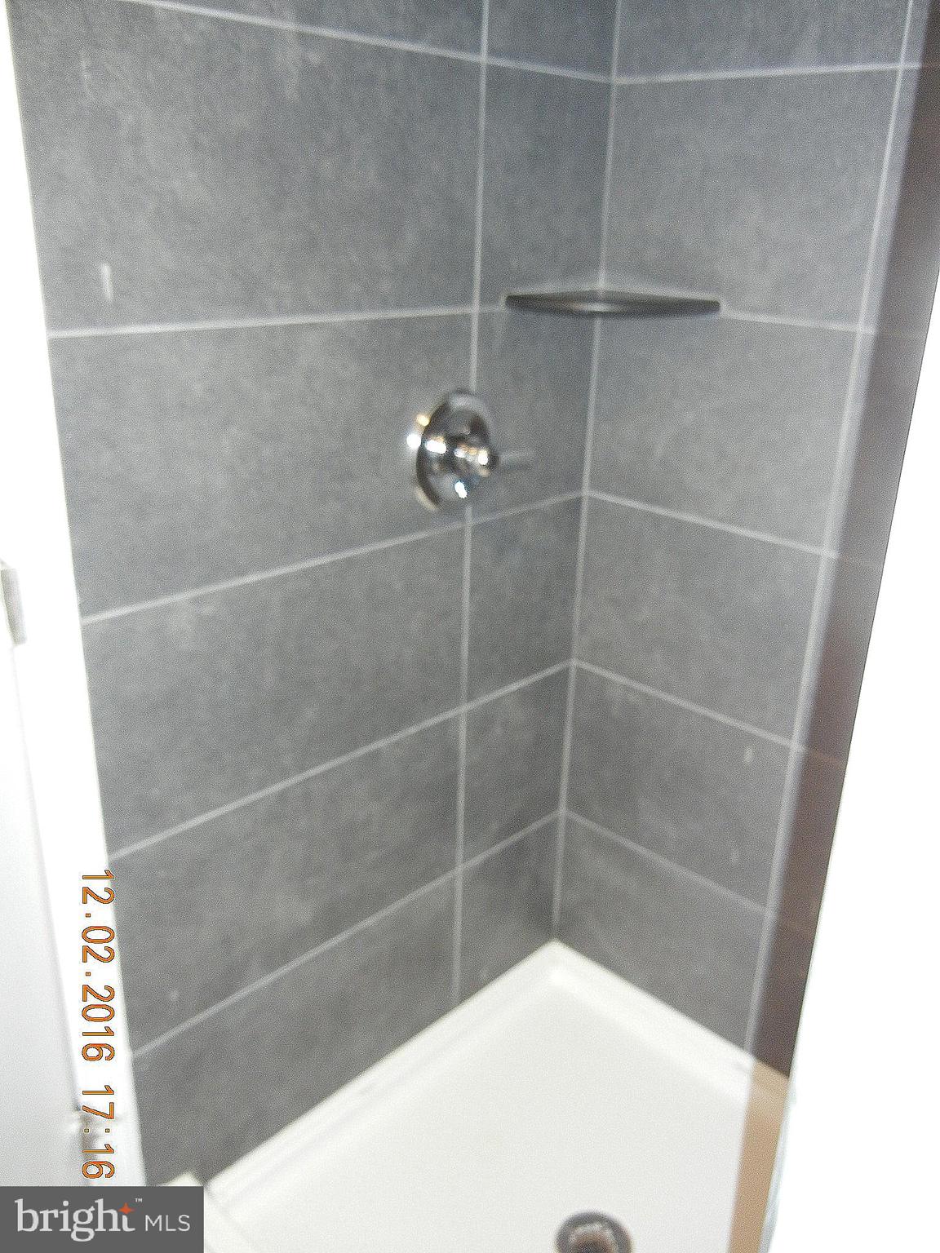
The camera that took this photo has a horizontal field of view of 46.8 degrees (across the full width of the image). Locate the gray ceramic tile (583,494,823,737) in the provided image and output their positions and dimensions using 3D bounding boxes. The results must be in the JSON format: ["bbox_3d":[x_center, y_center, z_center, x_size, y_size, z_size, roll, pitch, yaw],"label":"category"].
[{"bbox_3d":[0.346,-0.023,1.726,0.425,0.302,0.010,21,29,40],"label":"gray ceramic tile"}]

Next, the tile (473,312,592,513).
[{"bbox_3d":[0.097,-0.333,1.657,0.010,0.302,0.273,21,29,40],"label":"tile"}]

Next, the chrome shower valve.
[{"bbox_3d":[0.013,-0.241,1.521,0.080,0.164,0.180,21,28,39],"label":"chrome shower valve"}]

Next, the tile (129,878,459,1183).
[{"bbox_3d":[-0.239,0.622,1.690,0.010,0.283,0.611,21,29,40],"label":"tile"}]

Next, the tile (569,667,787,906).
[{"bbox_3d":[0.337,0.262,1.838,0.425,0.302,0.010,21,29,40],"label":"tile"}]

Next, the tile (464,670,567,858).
[{"bbox_3d":[0.079,0.237,1.870,0.010,0.301,0.273,21,28,39],"label":"tile"}]

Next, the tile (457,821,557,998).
[{"bbox_3d":[0.072,0.513,1.991,0.010,0.283,0.273,21,29,40],"label":"tile"}]

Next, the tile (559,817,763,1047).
[{"bbox_3d":[0.326,0.535,1.937,0.421,0.280,0.010,21,28,39],"label":"tile"}]

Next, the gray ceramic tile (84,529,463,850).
[{"bbox_3d":[-0.222,0.061,1.468,0.010,0.302,0.611,21,29,40],"label":"gray ceramic tile"}]

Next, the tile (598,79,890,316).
[{"bbox_3d":[0.362,-0.591,1.497,0.421,0.301,0.010,21,28,39],"label":"tile"}]

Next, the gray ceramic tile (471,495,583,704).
[{"bbox_3d":[0.088,-0.047,1.759,0.010,0.301,0.273,21,28,39],"label":"gray ceramic tile"}]

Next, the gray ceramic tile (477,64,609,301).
[{"bbox_3d":[0.106,-0.615,1.537,0.010,0.301,0.273,21,28,39],"label":"gray ceramic tile"}]

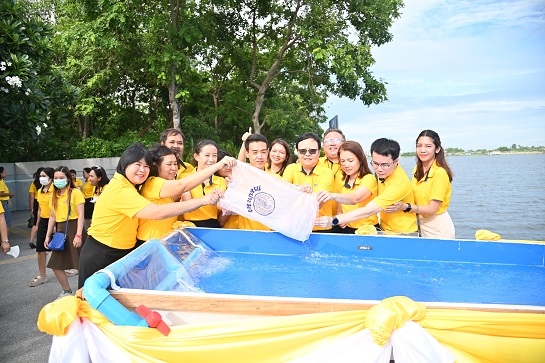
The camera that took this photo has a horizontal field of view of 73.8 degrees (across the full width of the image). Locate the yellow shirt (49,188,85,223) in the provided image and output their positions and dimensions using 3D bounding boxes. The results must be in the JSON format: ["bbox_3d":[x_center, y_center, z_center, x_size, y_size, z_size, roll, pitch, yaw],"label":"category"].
[{"bbox_3d":[-2.461,0.276,4.360,0.430,0.450,0.250,-1,3,9],"label":"yellow shirt"}]

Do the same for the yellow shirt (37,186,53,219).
[{"bbox_3d":[-3.043,0.285,4.930,0.410,0.460,0.240,0,4,24],"label":"yellow shirt"}]

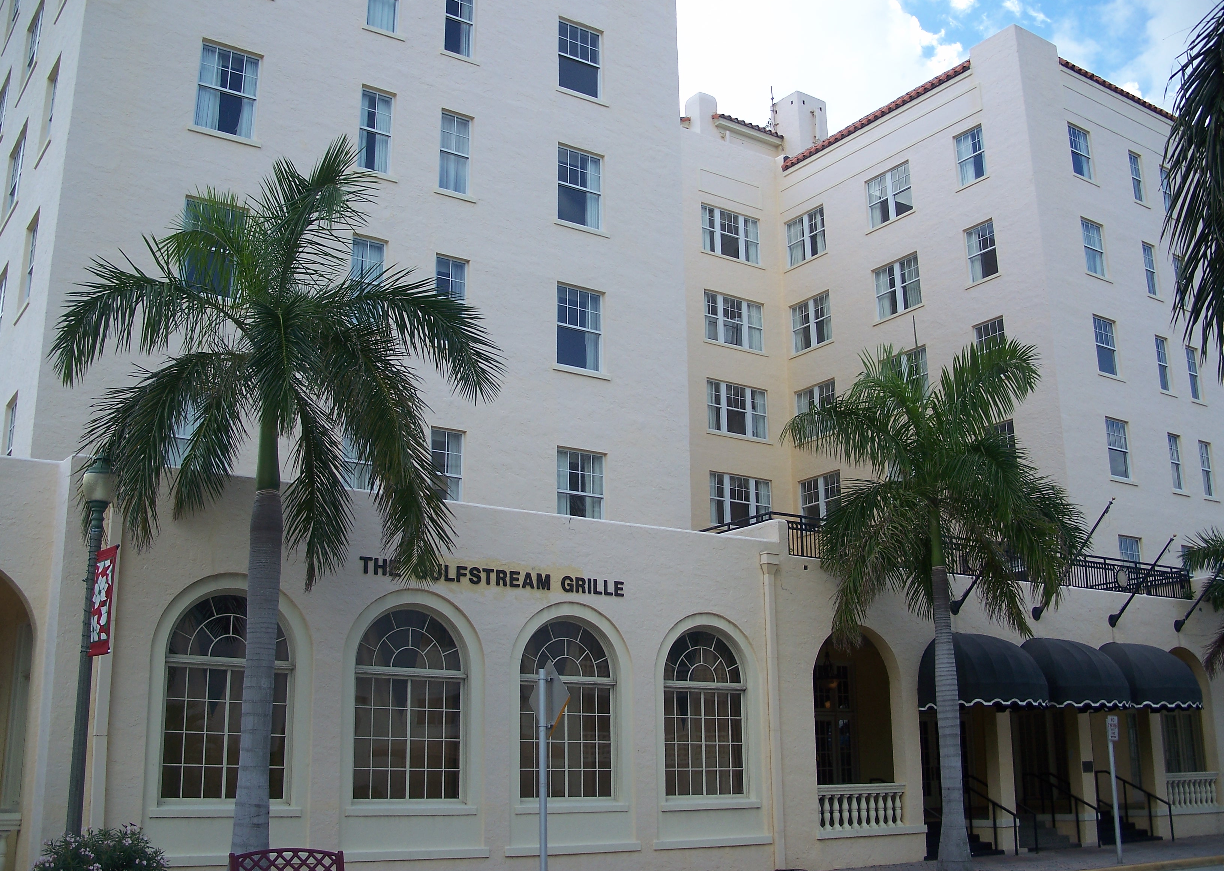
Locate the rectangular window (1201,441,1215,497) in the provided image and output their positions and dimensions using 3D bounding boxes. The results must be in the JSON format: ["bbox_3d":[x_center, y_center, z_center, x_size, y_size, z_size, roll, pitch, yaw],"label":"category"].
[{"bbox_3d":[18.996,1.068,41.752,0.650,1.770,0.150,10,-19,-34],"label":"rectangular window"}]

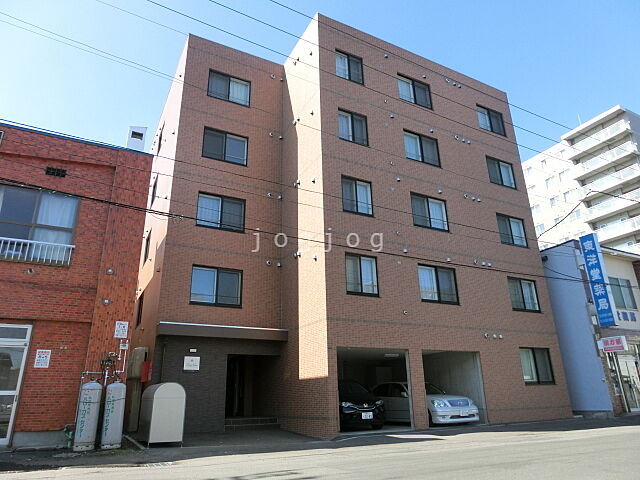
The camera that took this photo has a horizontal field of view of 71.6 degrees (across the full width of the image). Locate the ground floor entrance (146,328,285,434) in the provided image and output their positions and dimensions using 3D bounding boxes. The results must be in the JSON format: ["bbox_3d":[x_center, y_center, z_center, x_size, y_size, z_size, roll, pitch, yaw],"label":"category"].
[{"bbox_3d":[-3.070,4.311,13.763,4.000,3.050,1.400,9,-22,-27],"label":"ground floor entrance"}]

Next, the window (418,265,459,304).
[{"bbox_3d":[3.981,1.514,14.883,1.631,1.261,0.120,9,-22,-27],"label":"window"}]

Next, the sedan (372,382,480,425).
[{"bbox_3d":[3.322,5.784,15.775,1.770,1.460,4.700,9,-22,-27],"label":"sedan"}]

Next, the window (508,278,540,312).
[{"bbox_3d":[7.738,2.103,16.807,1.565,1.272,0.120,9,-22,-27],"label":"window"}]

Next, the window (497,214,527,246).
[{"bbox_3d":[7.667,-0.342,17.667,1.522,1.217,0.120,9,-22,-27],"label":"window"}]

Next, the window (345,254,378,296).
[{"bbox_3d":[1.284,1.080,13.506,1.163,1.283,0.120,9,-22,-27],"label":"window"}]

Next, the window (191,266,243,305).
[{"bbox_3d":[-3.350,1.545,14.537,1.700,1.260,0.120,9,-22,-27],"label":"window"}]

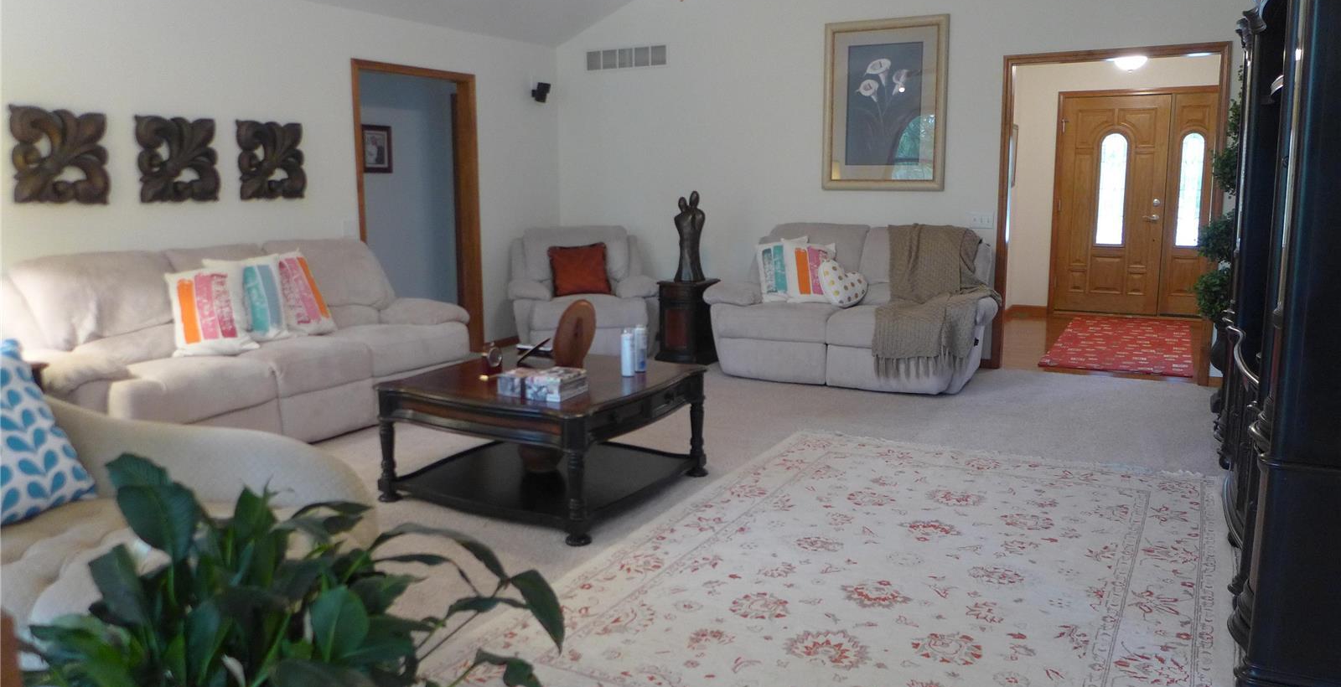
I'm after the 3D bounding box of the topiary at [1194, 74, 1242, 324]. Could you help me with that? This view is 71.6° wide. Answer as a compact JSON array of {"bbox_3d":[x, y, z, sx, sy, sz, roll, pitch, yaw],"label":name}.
[{"bbox_3d":[3.058,-0.761,4.934,0.420,1.350,0.420,5,11,29],"label":"topiary"}]

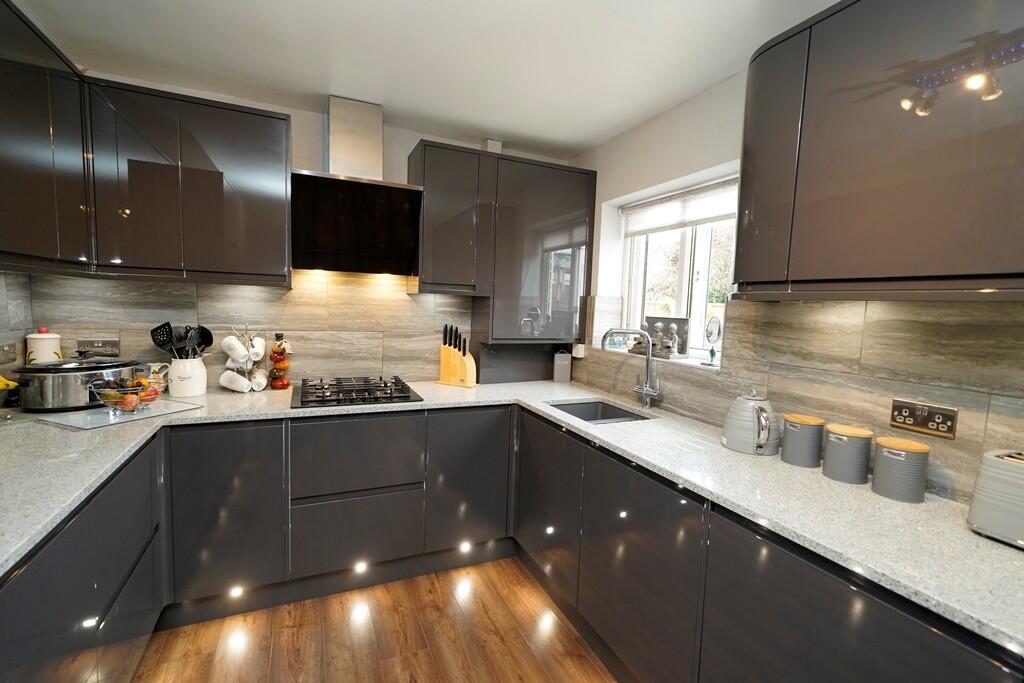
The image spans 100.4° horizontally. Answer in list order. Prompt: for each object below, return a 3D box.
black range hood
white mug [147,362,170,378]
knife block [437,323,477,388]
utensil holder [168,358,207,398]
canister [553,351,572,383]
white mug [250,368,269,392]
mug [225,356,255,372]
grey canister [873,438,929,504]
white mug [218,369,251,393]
[{"bbox_3d":[-0.832,-0.585,2.291,0.604,0.460,0.360,0,5,-24],"label":"black range hood"},{"bbox_3d":[-1.697,0.179,2.051,0.086,0.143,0.085,0,5,-24],"label":"white mug"},{"bbox_3d":[-0.308,0.080,2.541,0.220,0.360,0.100,4,5,23],"label":"knife block"},{"bbox_3d":[-1.583,0.175,2.086,0.151,0.168,0.151,0,5,-24],"label":"utensil holder"},{"bbox_3d":[0.331,0.163,2.768,0.105,0.204,0.105,0,5,-24],"label":"canister"},{"bbox_3d":[-1.294,0.200,2.186,0.105,0.085,0.115,45,9,-41],"label":"white mug"},{"bbox_3d":[-1.392,0.097,2.188,0.105,0.085,0.115,-27,-40,17],"label":"mug"},{"bbox_3d":[1.065,0.349,1.171,0.108,0.146,0.108,0,5,-24],"label":"grey canister"},{"bbox_3d":[-1.357,0.195,2.102,0.108,0.105,0.082,22,-10,3],"label":"white mug"}]

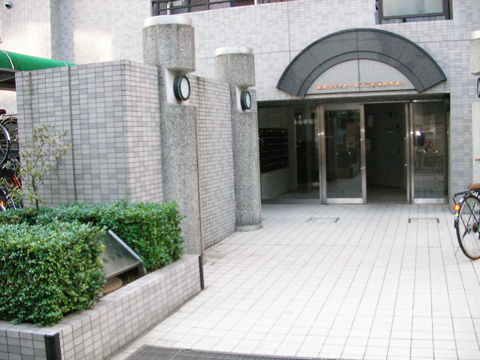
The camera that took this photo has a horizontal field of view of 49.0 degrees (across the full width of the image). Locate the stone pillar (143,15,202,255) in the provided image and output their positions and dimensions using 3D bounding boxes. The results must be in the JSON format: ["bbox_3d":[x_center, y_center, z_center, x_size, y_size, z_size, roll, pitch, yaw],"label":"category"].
[{"bbox_3d":[-0.785,-0.432,6.278,0.620,2.857,0.620,-2,5,0],"label":"stone pillar"}]

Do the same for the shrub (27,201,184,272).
[{"bbox_3d":[-1.355,0.536,5.019,1.500,0.555,0.675,0,5,19],"label":"shrub"}]

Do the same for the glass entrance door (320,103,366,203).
[{"bbox_3d":[2.124,-0.530,10.835,0.907,2.055,0.070,-1,5,16],"label":"glass entrance door"}]

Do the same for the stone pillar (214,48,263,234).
[{"bbox_3d":[-0.033,-0.644,8.433,0.620,2.857,0.620,-2,5,0],"label":"stone pillar"}]

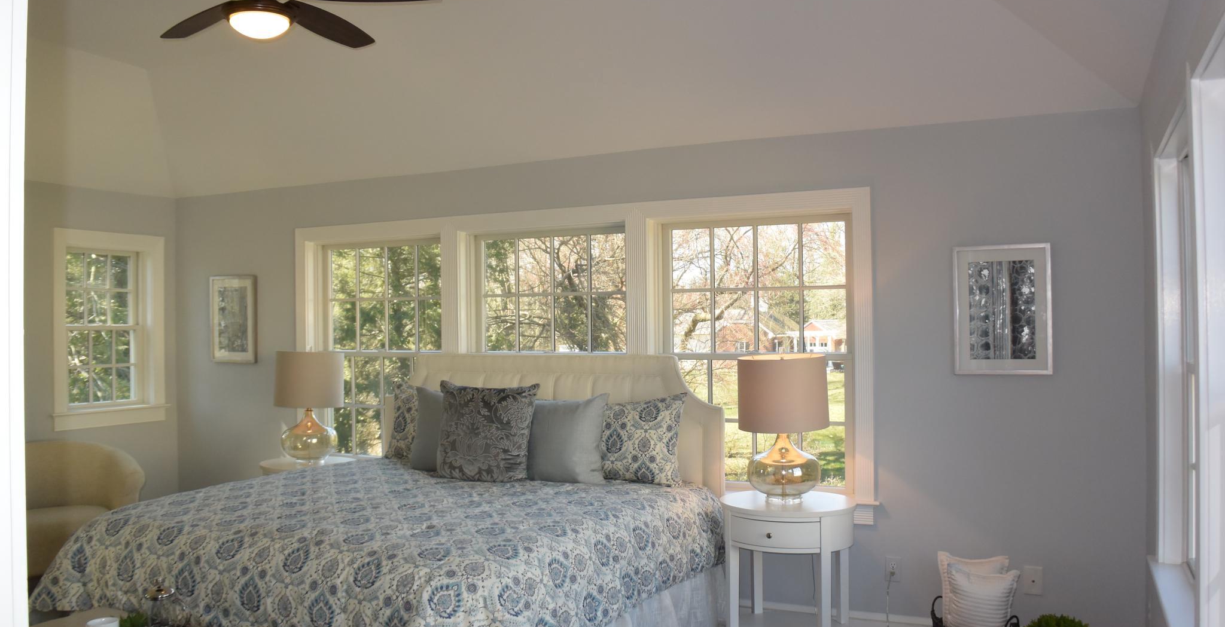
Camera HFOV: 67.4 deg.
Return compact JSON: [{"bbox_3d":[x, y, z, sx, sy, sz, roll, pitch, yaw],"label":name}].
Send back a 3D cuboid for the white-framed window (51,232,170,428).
[{"bbox_3d":[-3.172,0.100,5.841,0.100,1.220,0.770,-1,0,25],"label":"white-framed window"}]

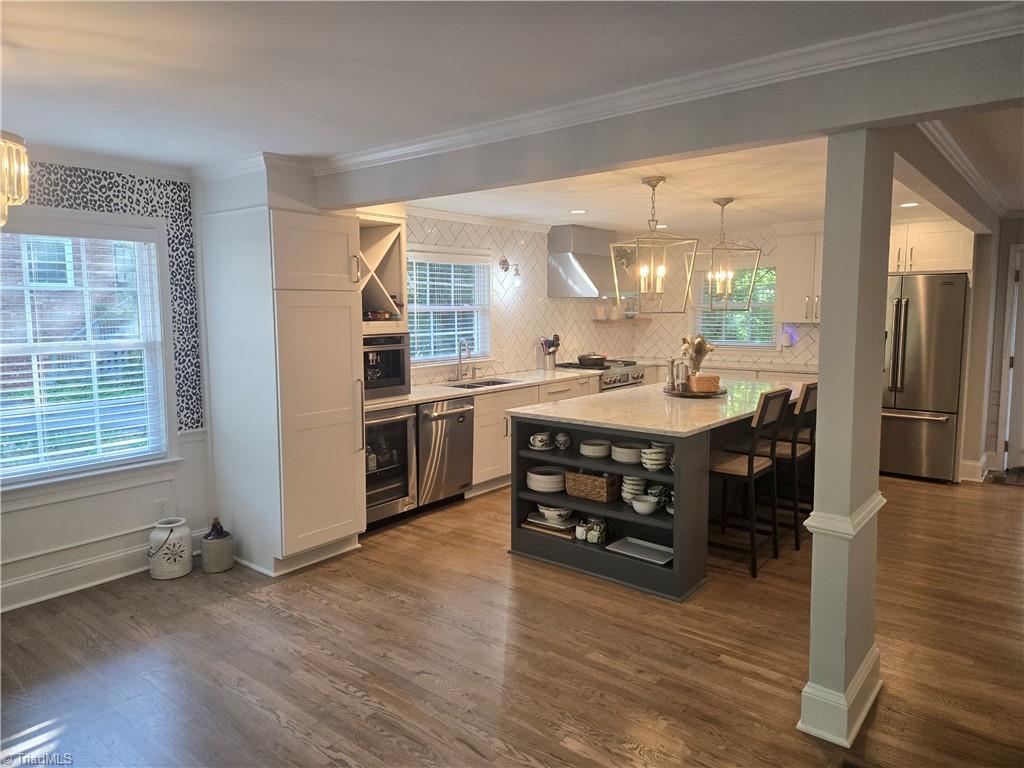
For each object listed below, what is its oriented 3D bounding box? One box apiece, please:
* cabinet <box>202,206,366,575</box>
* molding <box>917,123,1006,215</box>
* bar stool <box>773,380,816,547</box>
[{"bbox_3d":[-1.455,0.030,4.379,0.785,2.140,0.633,5,8,39],"label":"cabinet"},{"bbox_3d":[2.878,-1.277,4.225,0.061,0.076,4.470,5,9,39],"label":"molding"},{"bbox_3d":[1.796,0.503,4.670,0.545,1.100,0.430,5,8,39],"label":"bar stool"}]

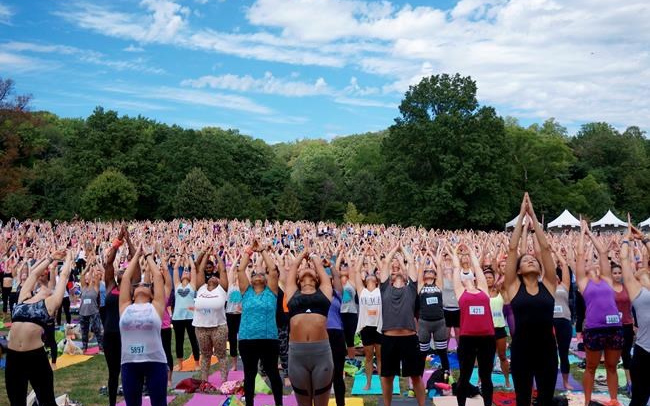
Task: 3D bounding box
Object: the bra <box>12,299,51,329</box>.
[{"bbox_3d":[-2.228,0.846,5.750,0.300,0.250,0.230,0,-20,-5],"label":"bra"}]

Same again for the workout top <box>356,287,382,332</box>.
[{"bbox_3d":[0.592,1.385,9.850,0.360,0.570,0.270,-1,-10,3],"label":"workout top"}]

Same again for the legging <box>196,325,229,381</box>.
[{"bbox_3d":[-1.574,2.064,10.600,0.420,0.840,0.300,0,-5,0],"label":"legging"}]

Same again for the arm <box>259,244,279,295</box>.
[{"bbox_3d":[-0.619,0.718,8.300,0.210,0.530,0.200,0,-5,3],"label":"arm"}]

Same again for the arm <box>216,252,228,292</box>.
[{"bbox_3d":[-1.421,0.963,10.500,0.160,0.530,0.200,0,-5,3],"label":"arm"}]

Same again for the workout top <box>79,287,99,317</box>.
[{"bbox_3d":[-4.807,2.023,15.400,0.380,0.600,0.260,0,-14,-3],"label":"workout top"}]

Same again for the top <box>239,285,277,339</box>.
[{"bbox_3d":[-0.729,1.200,8.300,0.420,0.570,0.280,0,-13,0],"label":"top"}]

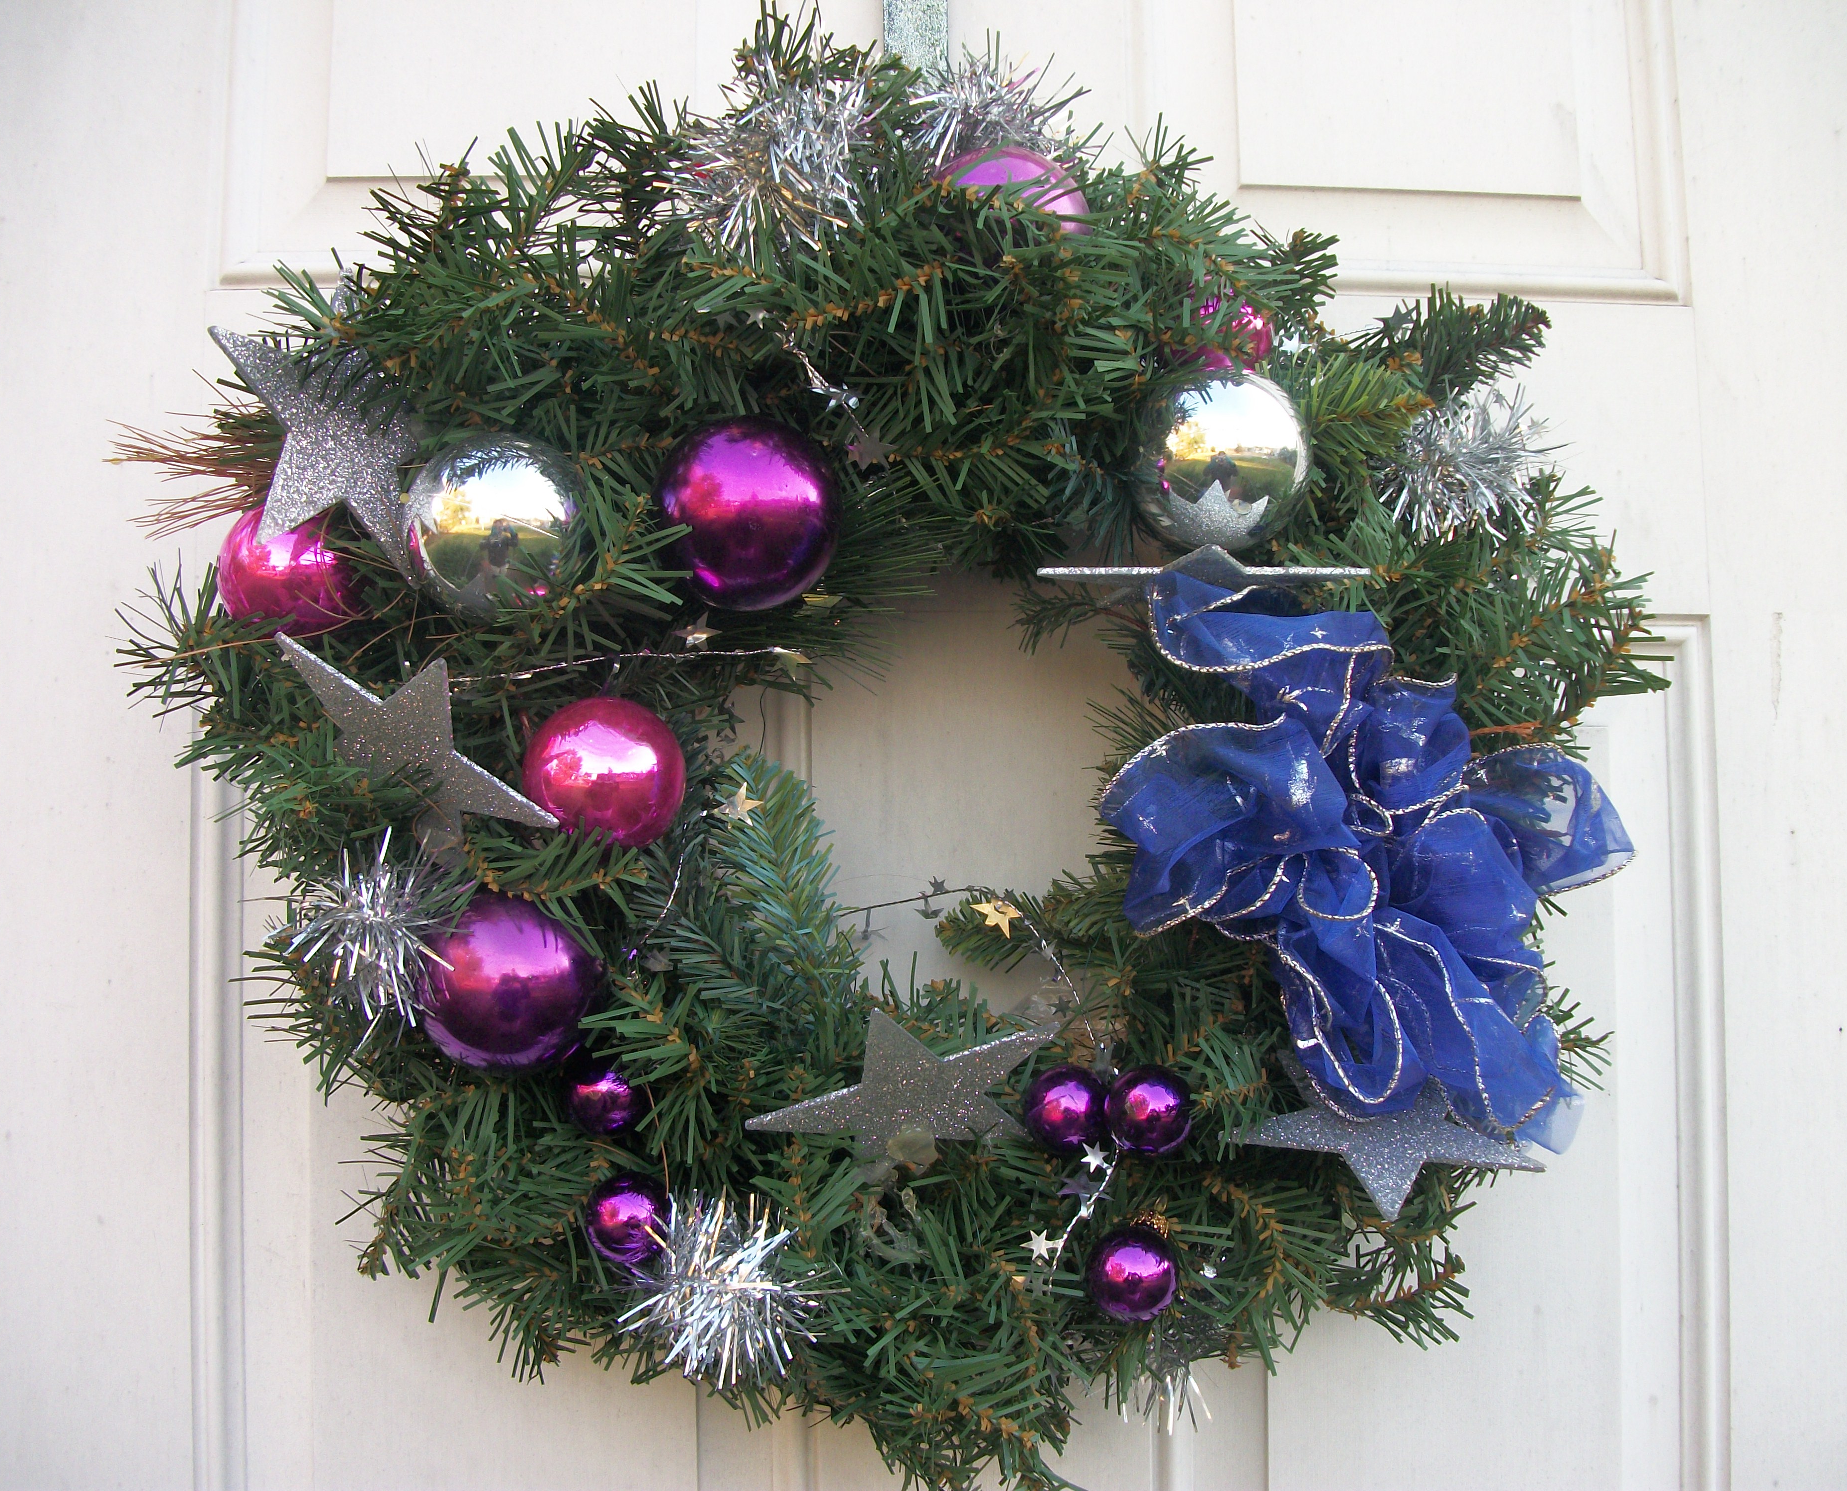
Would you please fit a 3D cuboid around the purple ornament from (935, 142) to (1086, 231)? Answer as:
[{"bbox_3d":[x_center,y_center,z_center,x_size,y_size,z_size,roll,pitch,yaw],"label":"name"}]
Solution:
[{"bbox_3d":[0.033,-0.197,0.695,0.062,0.062,0.062,0,-4,-3],"label":"purple ornament"}]

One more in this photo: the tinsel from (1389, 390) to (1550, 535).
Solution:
[{"bbox_3d":[0.207,-0.107,0.700,0.064,0.058,0.057,0,-4,-3],"label":"tinsel"}]

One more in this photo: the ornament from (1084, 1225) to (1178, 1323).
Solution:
[{"bbox_3d":[0.076,0.193,0.670,0.033,0.035,0.033,0,-4,-4],"label":"ornament"}]

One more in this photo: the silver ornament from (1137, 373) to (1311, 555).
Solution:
[{"bbox_3d":[0.113,-0.105,0.688,0.065,0.067,0.065,0,-4,-4],"label":"silver ornament"}]

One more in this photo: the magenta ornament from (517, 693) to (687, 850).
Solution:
[{"bbox_3d":[-0.119,0.011,0.685,0.061,0.060,0.061,0,-4,-3],"label":"magenta ornament"}]

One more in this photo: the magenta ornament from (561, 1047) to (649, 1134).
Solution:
[{"bbox_3d":[-0.117,0.126,0.670,0.032,0.033,0.032,0,-4,-3],"label":"magenta ornament"}]

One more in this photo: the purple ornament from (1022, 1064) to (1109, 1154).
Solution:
[{"bbox_3d":[0.051,0.131,0.660,0.032,0.033,0.032,0,-4,-3],"label":"purple ornament"}]

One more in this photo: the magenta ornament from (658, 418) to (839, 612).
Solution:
[{"bbox_3d":[-0.063,-0.083,0.662,0.066,0.068,0.066,0,-4,-4],"label":"magenta ornament"}]

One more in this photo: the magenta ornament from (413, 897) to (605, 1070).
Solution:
[{"bbox_3d":[-0.149,0.086,0.670,0.066,0.067,0.066,0,-4,-4],"label":"magenta ornament"}]

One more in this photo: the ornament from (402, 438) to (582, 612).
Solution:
[{"bbox_3d":[-0.156,-0.080,0.665,0.063,0.064,0.063,0,-4,-3],"label":"ornament"}]

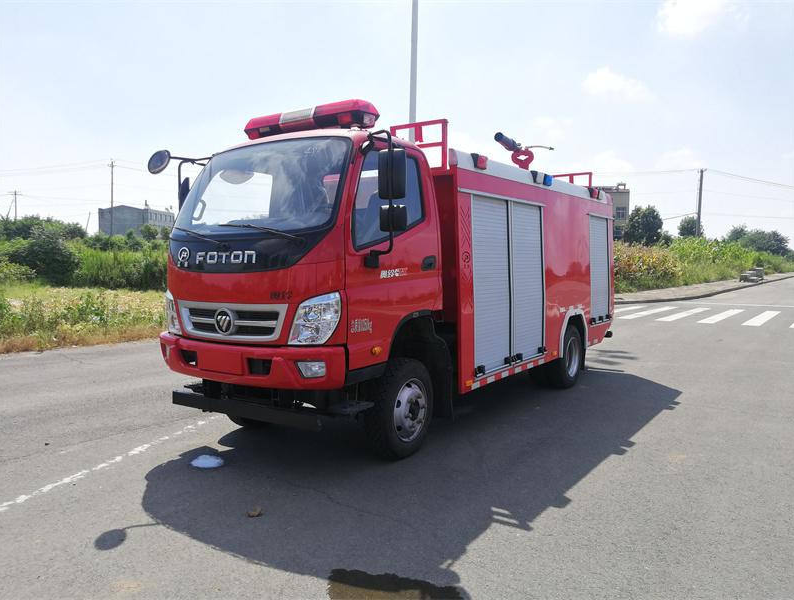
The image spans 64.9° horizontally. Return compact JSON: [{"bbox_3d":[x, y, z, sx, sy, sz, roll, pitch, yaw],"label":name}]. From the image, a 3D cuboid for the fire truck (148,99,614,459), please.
[{"bbox_3d":[0.486,-0.281,6.848,2.250,2.840,6.000,2,4,35],"label":"fire truck"}]

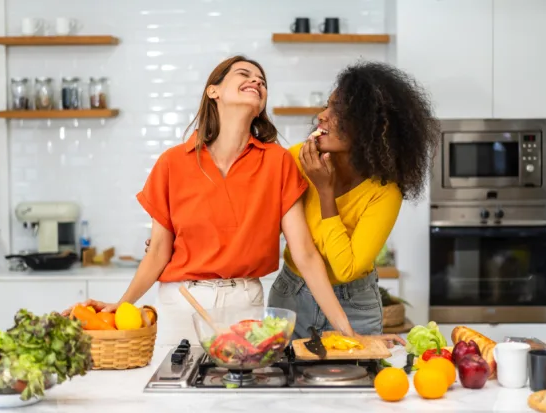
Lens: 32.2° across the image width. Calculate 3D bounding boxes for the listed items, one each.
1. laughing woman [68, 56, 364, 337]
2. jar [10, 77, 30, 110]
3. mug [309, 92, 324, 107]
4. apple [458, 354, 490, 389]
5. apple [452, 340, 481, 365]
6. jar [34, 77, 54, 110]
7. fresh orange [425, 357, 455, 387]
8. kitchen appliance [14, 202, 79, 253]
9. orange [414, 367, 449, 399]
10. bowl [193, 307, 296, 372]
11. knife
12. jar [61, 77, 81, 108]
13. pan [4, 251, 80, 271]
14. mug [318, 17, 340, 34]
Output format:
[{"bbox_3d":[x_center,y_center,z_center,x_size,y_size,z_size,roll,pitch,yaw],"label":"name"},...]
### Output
[{"bbox_3d":[-0.130,0.401,2.870,0.840,1.750,0.520,0,3,-2],"label":"laughing woman"},{"bbox_3d":[-1.331,-0.586,4.980,0.100,0.176,0.100,0,2,0],"label":"jar"},{"bbox_3d":[0.229,-0.561,4.980,0.075,0.083,0.075,0,2,0],"label":"mug"},{"bbox_3d":[0.454,0.373,2.141,0.073,0.075,0.073,0,2,0],"label":"apple"},{"bbox_3d":[0.475,0.367,2.322,0.071,0.074,0.071,0,2,0],"label":"apple"},{"bbox_3d":[-1.205,-0.580,4.980,0.092,0.176,0.092,0,3,0],"label":"jar"},{"bbox_3d":[0.390,0.396,2.220,0.079,0.078,0.079,0,3,1],"label":"fresh orange"},{"bbox_3d":[-1.186,0.146,4.998,0.335,0.330,0.170,0,2,0],"label":"kitchen appliance"},{"bbox_3d":[0.340,0.377,2.030,0.075,0.074,0.075,0,2,0],"label":"orange"},{"bbox_3d":[-0.070,0.330,2.330,0.255,0.123,0.255,0,3,1],"label":"bowl"},{"bbox_3d":[0.099,0.332,2.319,0.048,0.022,0.330,0,4,-2],"label":"knife"},{"bbox_3d":[-1.057,-0.595,4.980,0.100,0.176,0.100,0,2,0],"label":"jar"},{"bbox_3d":[-1.176,0.284,4.830,0.390,0.075,0.270,0,3,1],"label":"pan"},{"bbox_3d":[0.298,-0.950,4.990,0.110,0.092,0.080,0,2,0],"label":"mug"}]

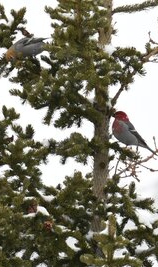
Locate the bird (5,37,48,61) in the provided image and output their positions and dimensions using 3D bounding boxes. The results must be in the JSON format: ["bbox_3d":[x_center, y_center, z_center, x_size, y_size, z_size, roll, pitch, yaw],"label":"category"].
[{"bbox_3d":[-0.176,-0.293,14.400,0.168,0.092,0.085,3,-2,-22],"label":"bird"}]

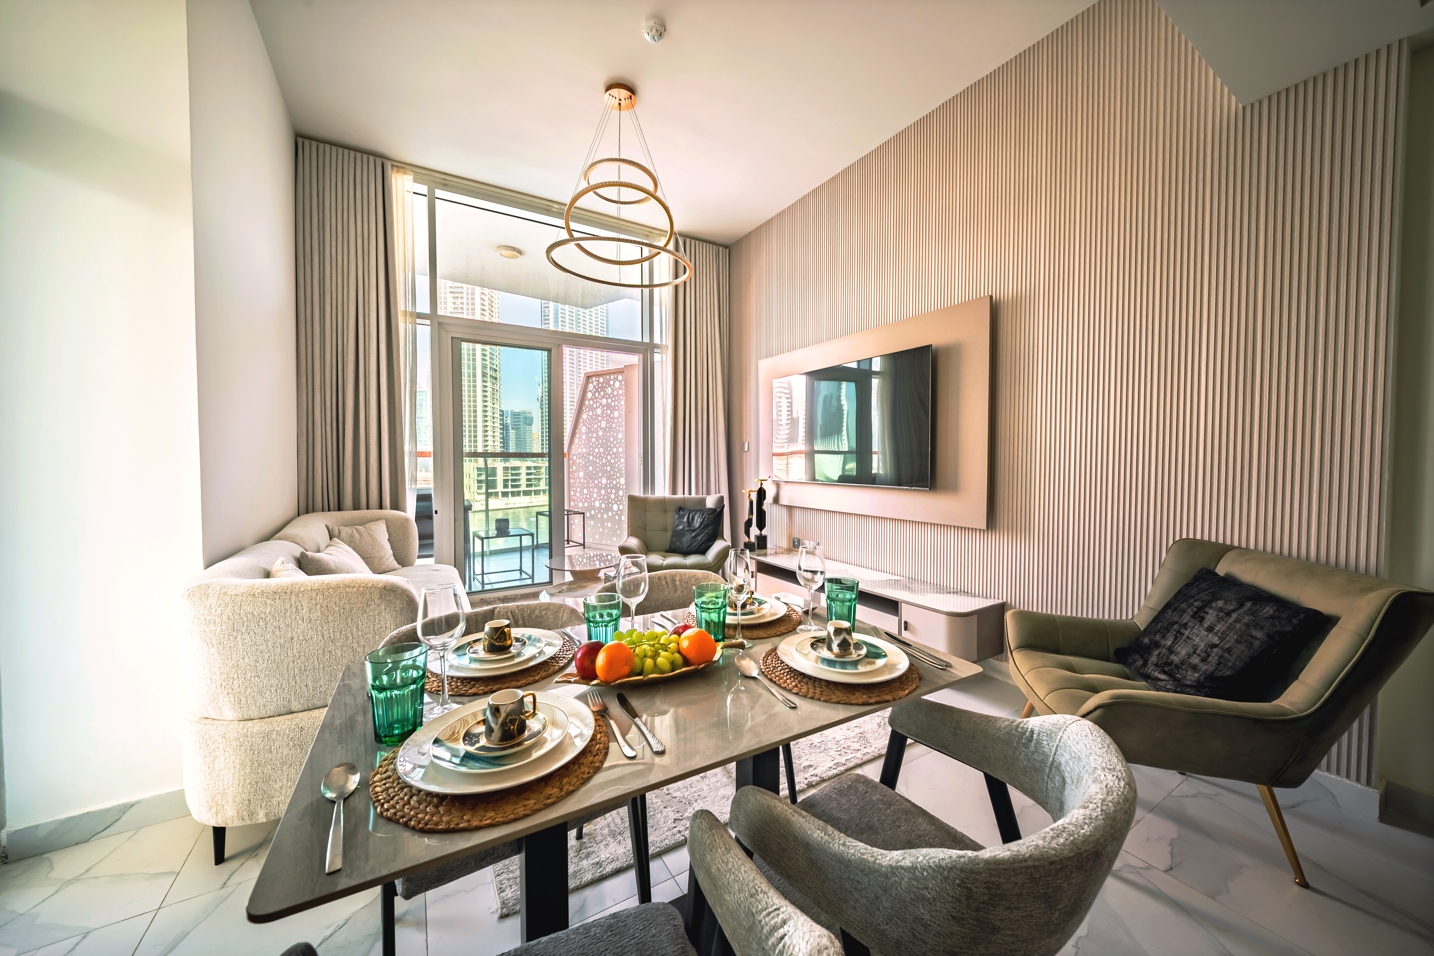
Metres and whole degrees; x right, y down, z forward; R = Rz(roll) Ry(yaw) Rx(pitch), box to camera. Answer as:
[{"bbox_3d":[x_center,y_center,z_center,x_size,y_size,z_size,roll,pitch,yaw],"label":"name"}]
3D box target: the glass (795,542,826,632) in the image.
[{"bbox_3d":[0.250,0.295,1.267,0.076,0.220,0.076,0,2,0],"label":"glass"}]

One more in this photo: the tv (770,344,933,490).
[{"bbox_3d":[0.907,-0.385,3.502,0.060,0.866,1.476,0,2,-33],"label":"tv"}]

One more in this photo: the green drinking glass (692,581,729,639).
[{"bbox_3d":[-0.013,0.335,1.188,0.091,0.131,0.091,1,2,0],"label":"green drinking glass"}]

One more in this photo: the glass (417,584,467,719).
[{"bbox_3d":[-0.473,0.296,0.824,0.076,0.215,0.076,0,2,-30],"label":"glass"}]

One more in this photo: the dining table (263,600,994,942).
[{"bbox_3d":[-0.105,0.778,1.045,1.193,0.750,0.682,0,2,-30],"label":"dining table"}]

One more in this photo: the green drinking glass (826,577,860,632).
[{"bbox_3d":[0.330,0.338,1.262,0.091,0.131,0.091,1,2,0],"label":"green drinking glass"}]

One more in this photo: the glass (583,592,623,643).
[{"bbox_3d":[-0.256,0.334,1.074,0.091,0.131,0.091,0,2,-30],"label":"glass"}]

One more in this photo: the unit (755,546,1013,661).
[{"bbox_3d":[0.854,0.786,3.285,0.470,0.287,1.932,-1,2,-32],"label":"unit"}]

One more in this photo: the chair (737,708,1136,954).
[{"bbox_3d":[0.328,0.781,0.788,0.580,0.760,0.570,-1,2,-30],"label":"chair"}]

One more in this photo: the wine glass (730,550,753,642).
[{"bbox_3d":[0.058,0.293,1.172,0.063,0.230,0.063,0,2,0],"label":"wine glass"}]

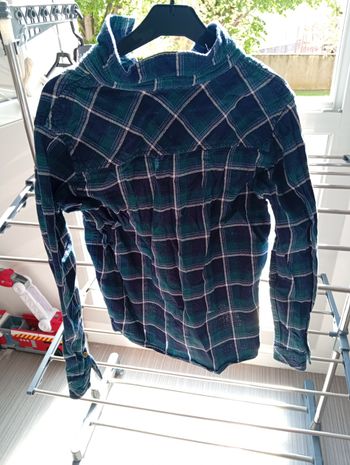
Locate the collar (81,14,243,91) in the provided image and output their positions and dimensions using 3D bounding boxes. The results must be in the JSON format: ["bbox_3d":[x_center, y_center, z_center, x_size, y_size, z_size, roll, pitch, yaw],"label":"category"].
[{"bbox_3d":[-0.013,-0.234,0.459,0.192,0.080,0.095,2,26,8],"label":"collar"}]

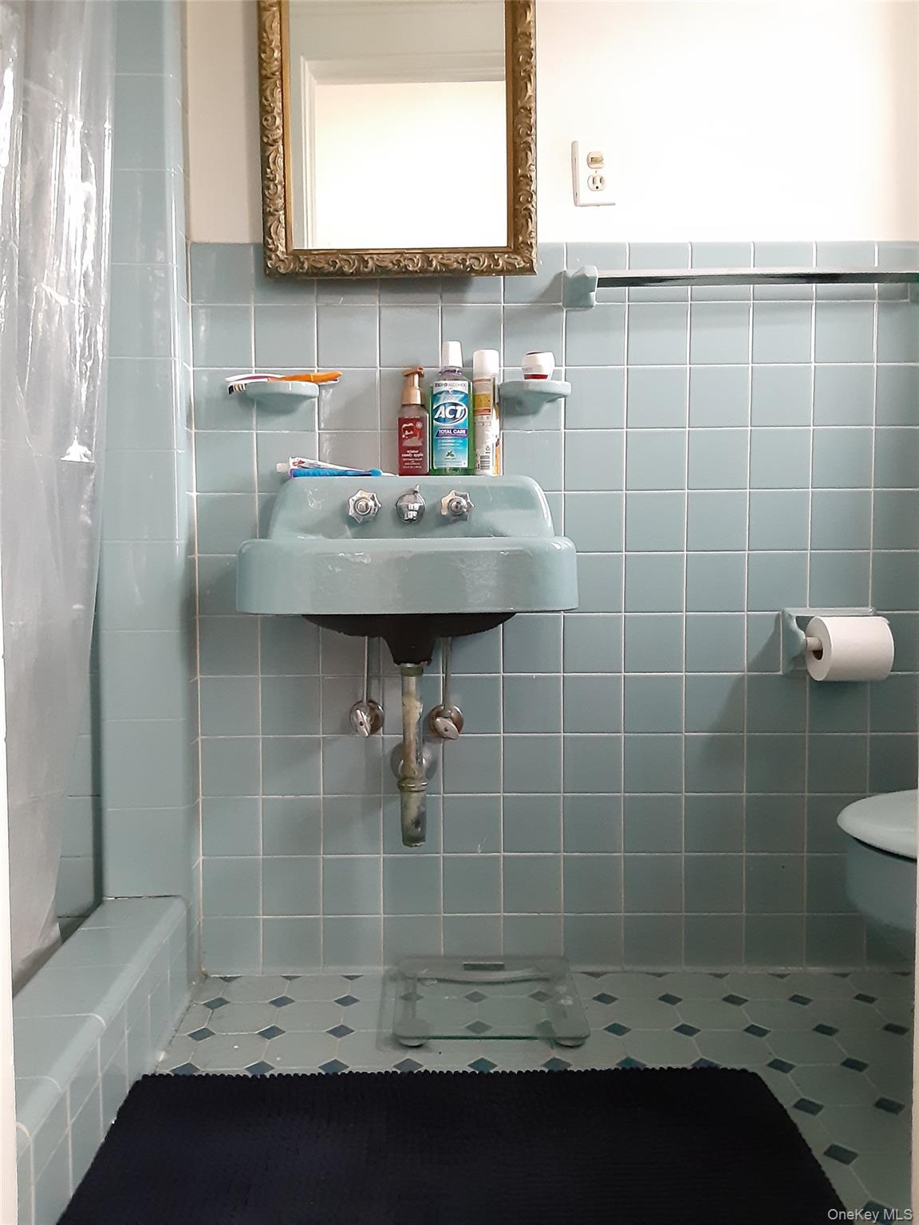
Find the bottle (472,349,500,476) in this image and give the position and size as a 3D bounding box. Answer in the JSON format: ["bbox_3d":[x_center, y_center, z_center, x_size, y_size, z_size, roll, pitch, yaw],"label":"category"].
[{"bbox_3d":[0.048,-0.345,1.664,0.046,0.221,0.046,0,3,0],"label":"bottle"}]

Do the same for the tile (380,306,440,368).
[{"bbox_3d":[-0.088,-0.486,1.690,0.108,0.108,0.009,0,3,1],"label":"tile"}]

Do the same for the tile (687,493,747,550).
[{"bbox_3d":[0.458,-0.163,1.704,0.108,0.108,0.009,0,3,0],"label":"tile"}]

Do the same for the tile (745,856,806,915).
[{"bbox_3d":[0.571,0.493,1.742,0.107,0.107,0.010,0,3,0],"label":"tile"}]

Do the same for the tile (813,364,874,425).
[{"bbox_3d":[0.679,-0.385,1.690,0.108,0.108,0.009,0,3,0],"label":"tile"}]

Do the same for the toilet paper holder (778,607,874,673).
[{"bbox_3d":[0.664,0.056,1.677,0.166,0.121,0.085,0,3,0],"label":"toilet paper holder"}]

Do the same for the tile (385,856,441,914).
[{"bbox_3d":[-0.086,0.500,1.748,0.108,0.108,0.010,0,3,0],"label":"tile"}]

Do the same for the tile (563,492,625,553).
[{"bbox_3d":[0.241,-0.162,1.713,0.108,0.108,0.010,0,3,0],"label":"tile"}]

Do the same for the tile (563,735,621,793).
[{"bbox_3d":[0.243,0.276,1.736,0.108,0.108,0.010,0,3,0],"label":"tile"}]

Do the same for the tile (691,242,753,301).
[{"bbox_3d":[0.463,-0.602,1.690,0.108,0.107,0.009,0,3,0],"label":"tile"}]

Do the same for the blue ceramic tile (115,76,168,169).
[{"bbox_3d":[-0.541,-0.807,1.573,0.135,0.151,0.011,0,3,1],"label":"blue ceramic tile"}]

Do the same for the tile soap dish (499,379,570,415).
[{"bbox_3d":[0.131,-0.371,1.652,0.124,0.044,0.075,0,3,0],"label":"tile soap dish"}]

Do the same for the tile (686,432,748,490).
[{"bbox_3d":[0.460,-0.273,1.709,0.108,0.108,0.010,0,3,0],"label":"tile"}]

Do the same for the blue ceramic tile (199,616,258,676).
[{"bbox_3d":[-0.418,0.061,1.737,0.108,0.108,0.009,0,3,0],"label":"blue ceramic tile"}]

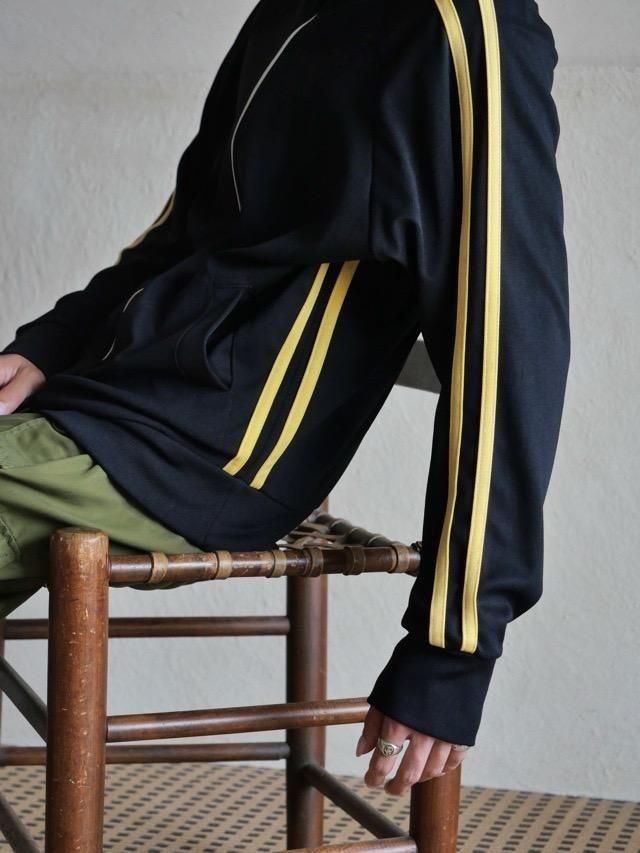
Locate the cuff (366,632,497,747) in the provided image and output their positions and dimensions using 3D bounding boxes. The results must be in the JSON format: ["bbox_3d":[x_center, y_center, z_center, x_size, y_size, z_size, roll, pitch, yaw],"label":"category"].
[{"bbox_3d":[0.094,0.212,1.600,0.092,0.075,0.068,20,2,0],"label":"cuff"}]

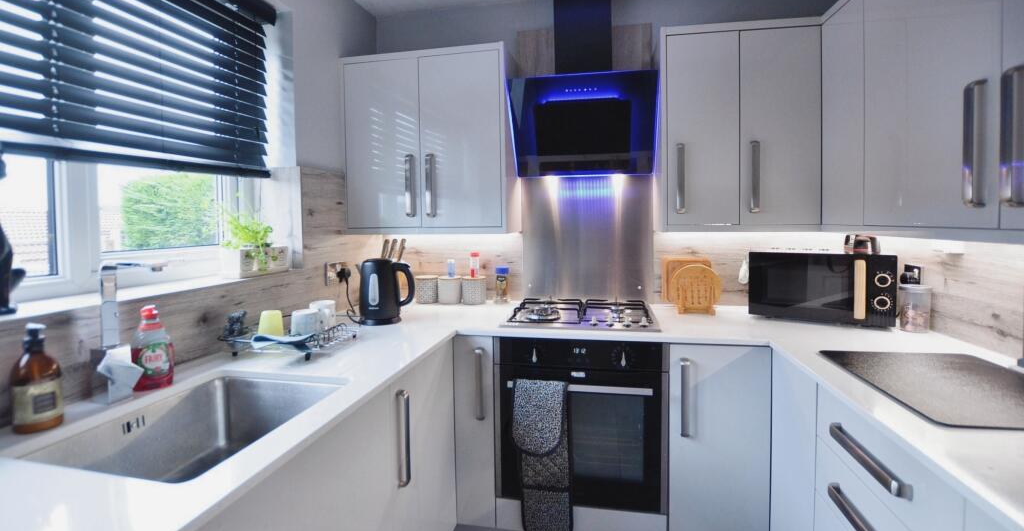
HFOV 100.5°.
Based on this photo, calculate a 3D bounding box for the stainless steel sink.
[{"bbox_3d":[-0.605,0.401,0.862,0.383,0.190,0.432,1,5,11],"label":"stainless steel sink"}]

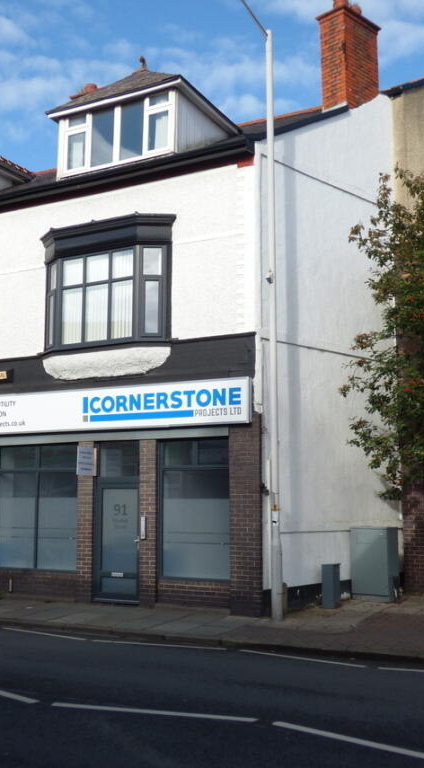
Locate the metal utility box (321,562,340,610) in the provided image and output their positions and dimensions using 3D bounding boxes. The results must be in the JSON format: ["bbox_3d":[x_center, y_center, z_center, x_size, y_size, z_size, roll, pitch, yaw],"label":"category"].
[{"bbox_3d":[2.021,3.433,14.081,0.210,0.724,0.270,-4,-9,29],"label":"metal utility box"}]

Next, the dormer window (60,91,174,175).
[{"bbox_3d":[-1.771,-4.569,15.386,2.587,1.175,0.200,-4,-9,29],"label":"dormer window"}]

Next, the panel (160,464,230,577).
[{"bbox_3d":[-0.261,2.277,13.630,1.338,1.851,0.070,-4,-9,29],"label":"panel"}]

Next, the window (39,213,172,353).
[{"bbox_3d":[-2.071,-1.775,15.015,3.000,2.324,0.420,-4,-9,28],"label":"window"}]

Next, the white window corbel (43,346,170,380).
[{"bbox_3d":[-2.038,-0.339,14.859,2.832,0.471,0.330,-4,-9,28],"label":"white window corbel"}]

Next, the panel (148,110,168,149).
[{"bbox_3d":[-0.931,-4.531,14.890,0.410,0.691,0.060,-4,-9,29],"label":"panel"}]

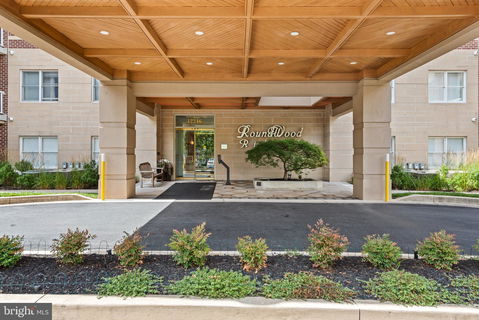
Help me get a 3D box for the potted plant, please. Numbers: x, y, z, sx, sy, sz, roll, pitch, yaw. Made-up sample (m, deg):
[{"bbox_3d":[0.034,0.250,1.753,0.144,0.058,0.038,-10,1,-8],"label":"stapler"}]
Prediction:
[{"bbox_3d":[1.683,0.165,11.200,2.850,1.750,2.400,0,1,0],"label":"potted plant"}]

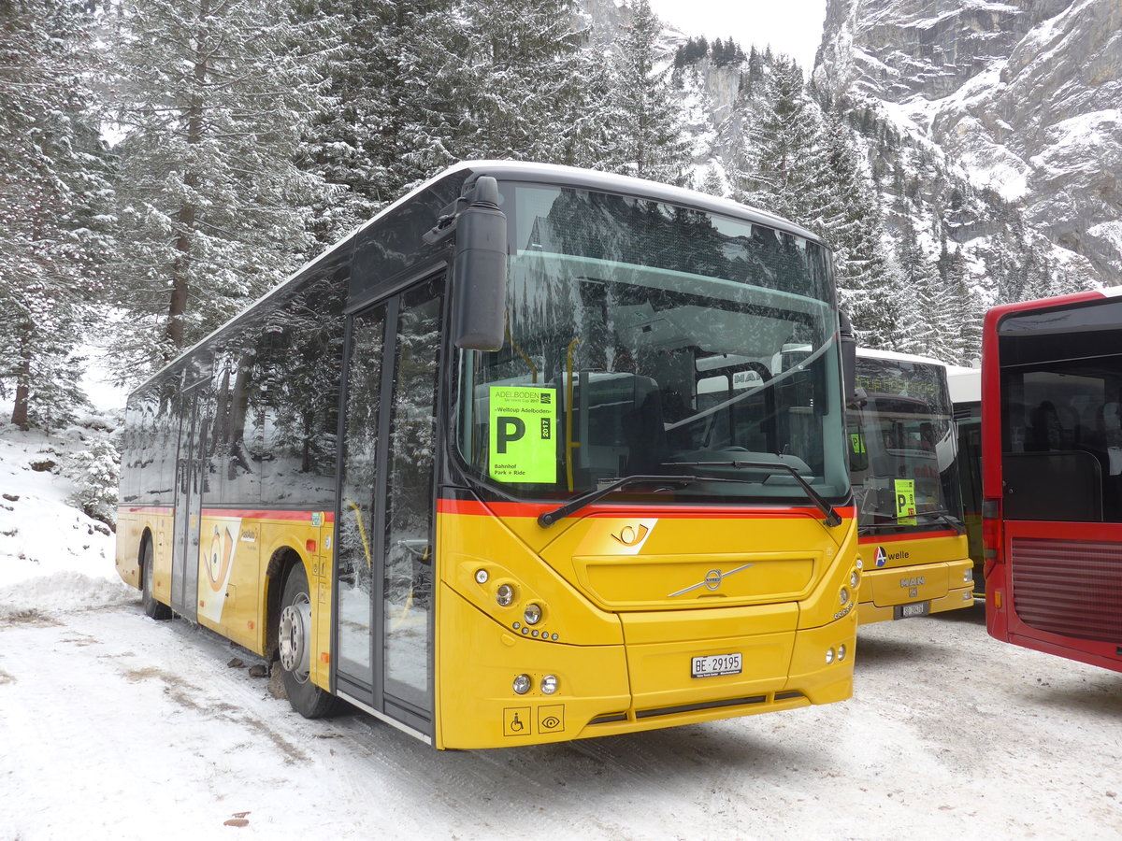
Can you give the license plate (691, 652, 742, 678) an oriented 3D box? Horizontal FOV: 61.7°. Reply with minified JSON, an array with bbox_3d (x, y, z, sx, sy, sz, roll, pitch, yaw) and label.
[{"bbox_3d":[0.730,1.146,4.386,0.312,0.095,0.020,4,-7,-32],"label":"license plate"}]

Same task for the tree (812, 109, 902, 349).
[{"bbox_3d":[12.300,-4.519,42.002,6.350,19.550,6.350,-1,-6,16],"label":"tree"}]

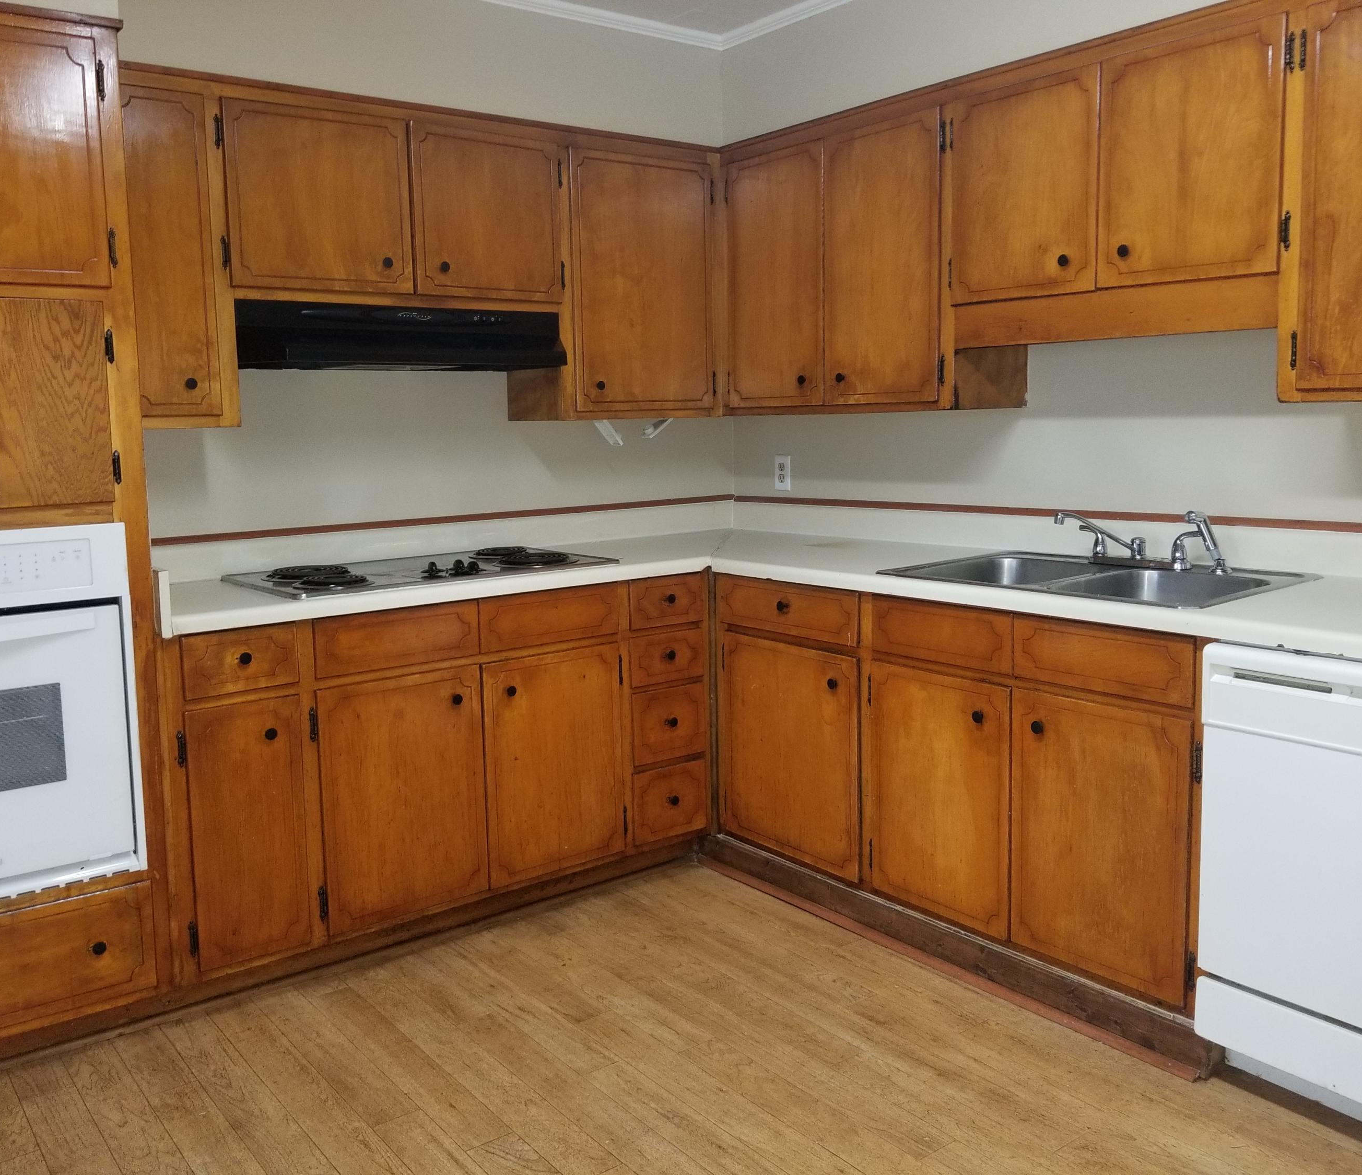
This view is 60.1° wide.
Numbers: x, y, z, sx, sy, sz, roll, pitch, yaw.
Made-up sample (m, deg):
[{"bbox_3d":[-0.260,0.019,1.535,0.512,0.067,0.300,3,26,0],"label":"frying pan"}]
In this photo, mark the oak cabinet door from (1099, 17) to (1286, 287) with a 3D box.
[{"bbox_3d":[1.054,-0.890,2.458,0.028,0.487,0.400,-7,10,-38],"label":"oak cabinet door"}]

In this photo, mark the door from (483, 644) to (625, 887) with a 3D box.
[{"bbox_3d":[-0.329,0.454,3.064,0.415,0.577,0.022,-7,10,-38],"label":"door"}]

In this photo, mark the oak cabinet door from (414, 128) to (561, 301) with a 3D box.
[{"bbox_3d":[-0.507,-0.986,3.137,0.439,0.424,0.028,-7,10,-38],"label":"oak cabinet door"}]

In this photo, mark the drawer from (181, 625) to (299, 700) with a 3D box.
[{"bbox_3d":[-1.081,0.143,2.749,0.248,0.140,0.380,-7,10,-36],"label":"drawer"}]

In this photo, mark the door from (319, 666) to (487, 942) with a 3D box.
[{"bbox_3d":[-0.656,0.497,2.807,0.410,0.577,0.022,-7,10,-38],"label":"door"}]

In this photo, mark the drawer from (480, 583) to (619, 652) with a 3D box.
[{"bbox_3d":[-0.462,0.056,3.176,0.411,0.135,0.430,-7,10,-38],"label":"drawer"}]

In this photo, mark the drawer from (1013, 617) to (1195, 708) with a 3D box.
[{"bbox_3d":[0.991,0.127,2.498,0.380,0.133,0.416,-7,10,-36],"label":"drawer"}]

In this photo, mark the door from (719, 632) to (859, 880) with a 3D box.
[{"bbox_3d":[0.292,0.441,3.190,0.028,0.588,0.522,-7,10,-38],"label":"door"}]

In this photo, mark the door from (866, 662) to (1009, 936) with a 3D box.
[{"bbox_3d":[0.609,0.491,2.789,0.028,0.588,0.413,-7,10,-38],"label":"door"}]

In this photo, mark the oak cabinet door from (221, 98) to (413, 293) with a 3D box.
[{"bbox_3d":[-0.874,-0.939,2.863,0.460,0.422,0.022,-7,10,-38],"label":"oak cabinet door"}]

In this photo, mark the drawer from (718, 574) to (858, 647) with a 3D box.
[{"bbox_3d":[0.438,0.032,3.242,0.430,0.140,0.538,-7,10,-38],"label":"drawer"}]

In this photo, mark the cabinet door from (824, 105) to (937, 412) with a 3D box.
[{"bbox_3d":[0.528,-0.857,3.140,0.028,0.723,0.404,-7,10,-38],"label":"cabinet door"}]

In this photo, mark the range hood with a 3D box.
[{"bbox_3d":[-0.763,-0.680,3.211,0.918,0.155,0.430,-7,10,-36],"label":"range hood"}]

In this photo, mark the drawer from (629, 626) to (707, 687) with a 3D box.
[{"bbox_3d":[-0.143,0.176,3.464,0.256,0.141,0.380,-7,10,-36],"label":"drawer"}]

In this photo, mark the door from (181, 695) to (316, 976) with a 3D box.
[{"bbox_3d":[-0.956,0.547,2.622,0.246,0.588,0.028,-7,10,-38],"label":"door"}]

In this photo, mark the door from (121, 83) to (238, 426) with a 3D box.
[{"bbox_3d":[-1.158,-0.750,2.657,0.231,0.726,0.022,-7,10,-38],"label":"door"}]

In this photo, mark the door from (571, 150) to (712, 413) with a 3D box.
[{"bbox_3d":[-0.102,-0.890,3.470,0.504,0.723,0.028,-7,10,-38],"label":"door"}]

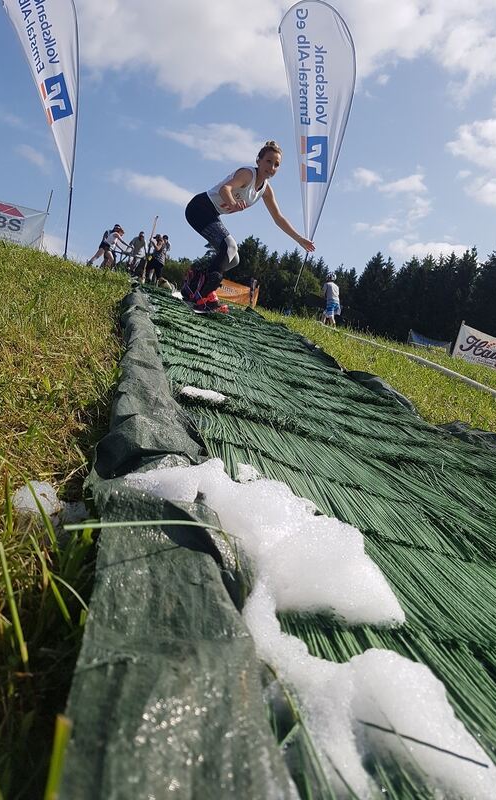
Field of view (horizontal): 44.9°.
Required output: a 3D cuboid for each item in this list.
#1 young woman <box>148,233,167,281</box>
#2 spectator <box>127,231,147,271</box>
[{"bbox_3d":[-2.786,-4.326,18.500,0.500,1.630,0.500,6,-7,-31],"label":"young woman"},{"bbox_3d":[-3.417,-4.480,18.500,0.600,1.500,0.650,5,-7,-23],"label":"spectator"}]

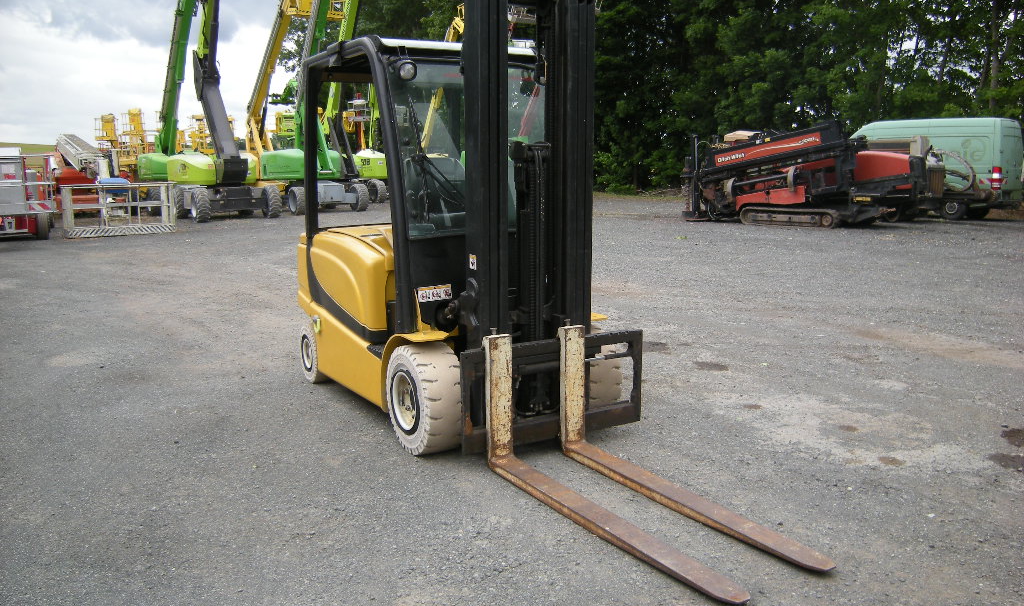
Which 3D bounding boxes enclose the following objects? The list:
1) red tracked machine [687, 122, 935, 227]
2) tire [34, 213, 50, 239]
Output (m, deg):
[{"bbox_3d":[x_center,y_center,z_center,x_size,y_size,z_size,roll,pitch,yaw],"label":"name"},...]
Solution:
[{"bbox_3d":[6.837,-2.995,19.322,5.040,2.300,1.800,6,12,32],"label":"red tracked machine"},{"bbox_3d":[-9.020,-1.512,15.907,0.210,0.580,0.580,-6,12,-29],"label":"tire"}]

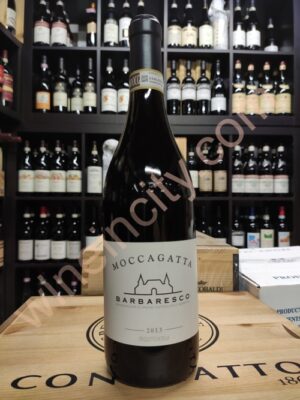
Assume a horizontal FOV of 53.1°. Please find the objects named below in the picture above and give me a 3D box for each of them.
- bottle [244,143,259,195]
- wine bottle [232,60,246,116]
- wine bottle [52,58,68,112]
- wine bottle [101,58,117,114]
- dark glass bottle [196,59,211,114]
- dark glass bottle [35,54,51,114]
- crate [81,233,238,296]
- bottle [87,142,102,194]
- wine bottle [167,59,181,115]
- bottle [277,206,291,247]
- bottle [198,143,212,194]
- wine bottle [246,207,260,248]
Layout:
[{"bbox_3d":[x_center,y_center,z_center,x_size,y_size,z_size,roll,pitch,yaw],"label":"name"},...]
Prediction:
[{"bbox_3d":[0.564,-0.159,1.650,0.079,0.285,0.079,0,0,-3],"label":"bottle"},{"bbox_3d":[0.488,-0.615,1.657,0.080,0.309,0.080,0,0,-2],"label":"wine bottle"},{"bbox_3d":[-0.472,-0.603,1.599,0.075,0.299,0.075,0,0,-3],"label":"wine bottle"},{"bbox_3d":[-0.215,-0.603,1.611,0.082,0.300,0.082,0,0,-3],"label":"wine bottle"},{"bbox_3d":[0.298,-0.613,1.659,0.075,0.312,0.075,0,2,-3],"label":"dark glass bottle"},{"bbox_3d":[-0.574,-0.617,1.619,0.079,0.318,0.079,0,2,-3],"label":"dark glass bottle"},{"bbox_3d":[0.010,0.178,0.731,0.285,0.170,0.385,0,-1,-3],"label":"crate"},{"bbox_3d":[-0.294,-0.165,1.608,0.080,0.297,0.080,0,0,-3],"label":"bottle"},{"bbox_3d":[0.135,-0.612,1.651,0.075,0.312,0.075,0,2,-3],"label":"wine bottle"},{"bbox_3d":[0.741,0.182,1.670,0.075,0.295,0.075,0,0,-3],"label":"bottle"},{"bbox_3d":[0.304,-0.167,1.656,0.076,0.299,0.076,0,0,-2],"label":"bottle"},{"bbox_3d":[0.566,0.185,1.653,0.077,0.299,0.077,0,0,-2],"label":"wine bottle"}]

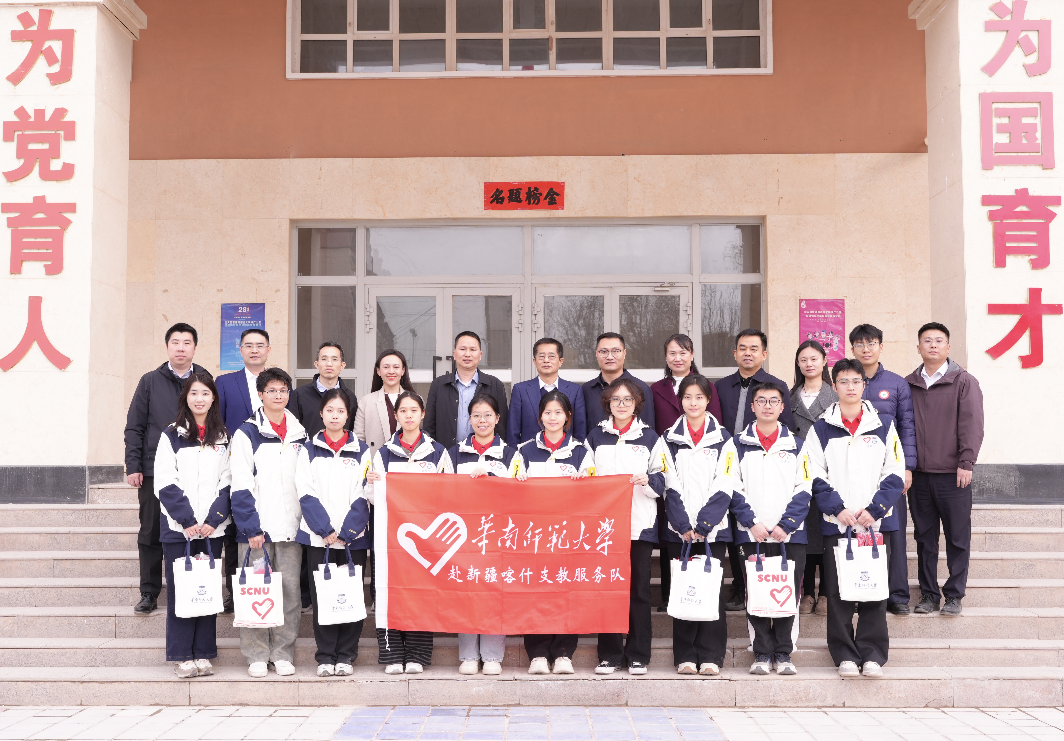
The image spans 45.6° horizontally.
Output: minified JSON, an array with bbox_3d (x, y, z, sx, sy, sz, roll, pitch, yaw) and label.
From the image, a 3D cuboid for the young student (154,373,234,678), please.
[{"bbox_3d":[-1.923,0.867,7.246,0.450,1.720,0.370,1,-5,-16],"label":"young student"}]

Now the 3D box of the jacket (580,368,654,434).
[{"bbox_3d":[0.507,0.344,7.814,0.515,0.700,0.300,0,-4,3],"label":"jacket"}]

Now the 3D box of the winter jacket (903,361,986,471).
[{"bbox_3d":[2.535,0.283,7.893,0.480,0.710,0.340,-2,-5,28],"label":"winter jacket"}]

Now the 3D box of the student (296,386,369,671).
[{"bbox_3d":[-1.149,0.919,7.302,0.430,1.631,0.320,1,-4,-9],"label":"student"}]

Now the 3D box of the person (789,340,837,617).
[{"bbox_3d":[1.732,0.649,7.865,0.460,1.684,0.330,-1,-5,14],"label":"person"}]

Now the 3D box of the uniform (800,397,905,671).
[{"bbox_3d":[1.847,0.934,7.276,0.584,1.519,0.360,-1,-4,7],"label":"uniform"}]

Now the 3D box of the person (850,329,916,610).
[{"bbox_3d":[2.107,0.588,7.798,0.519,1.761,0.340,-1,-4,11],"label":"person"}]

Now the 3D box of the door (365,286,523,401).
[{"bbox_3d":[-0.974,0.143,14.084,1.748,2.179,0.100,0,-4,2],"label":"door"}]

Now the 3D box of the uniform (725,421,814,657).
[{"bbox_3d":[1.362,0.972,7.274,0.494,1.344,0.350,0,-4,5],"label":"uniform"}]

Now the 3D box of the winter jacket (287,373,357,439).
[{"bbox_3d":[-1.275,0.367,7.886,0.500,0.692,0.320,1,-4,-9],"label":"winter jacket"}]

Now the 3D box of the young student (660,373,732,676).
[{"bbox_3d":[0.944,0.875,7.280,0.414,1.722,0.360,0,-4,5],"label":"young student"}]

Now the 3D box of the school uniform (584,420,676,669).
[{"bbox_3d":[0.569,0.989,7.273,0.544,1.438,0.370,0,-4,6],"label":"school uniform"}]

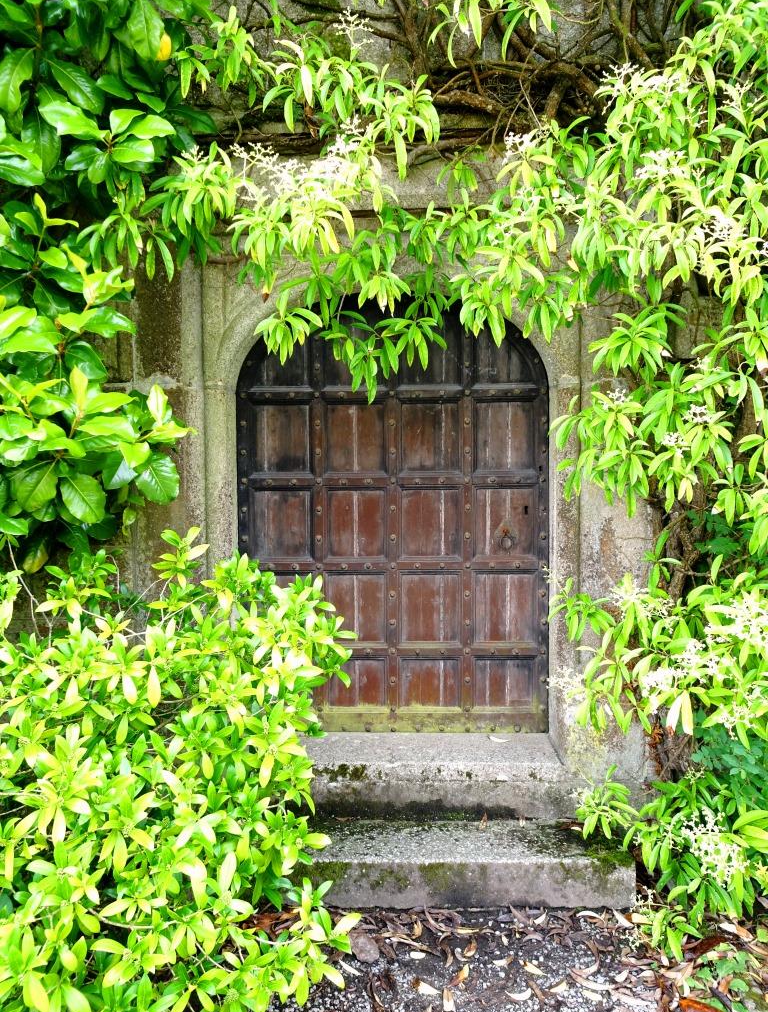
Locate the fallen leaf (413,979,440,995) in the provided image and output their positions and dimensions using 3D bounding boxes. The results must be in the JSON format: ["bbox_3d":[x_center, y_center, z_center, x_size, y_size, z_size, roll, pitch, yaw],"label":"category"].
[{"bbox_3d":[0.114,1.389,2.043,0.093,0.012,0.033,2,4,37],"label":"fallen leaf"}]

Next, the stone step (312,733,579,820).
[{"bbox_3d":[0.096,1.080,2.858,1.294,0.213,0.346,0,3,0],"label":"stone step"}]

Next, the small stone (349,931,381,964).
[{"bbox_3d":[-0.053,1.379,2.228,0.088,0.045,0.098,-1,2,-19],"label":"small stone"}]

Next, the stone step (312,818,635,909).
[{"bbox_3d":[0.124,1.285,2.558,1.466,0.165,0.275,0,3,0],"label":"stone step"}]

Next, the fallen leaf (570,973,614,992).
[{"bbox_3d":[0.597,1.385,2.057,0.128,0.018,0.044,2,3,31],"label":"fallen leaf"}]

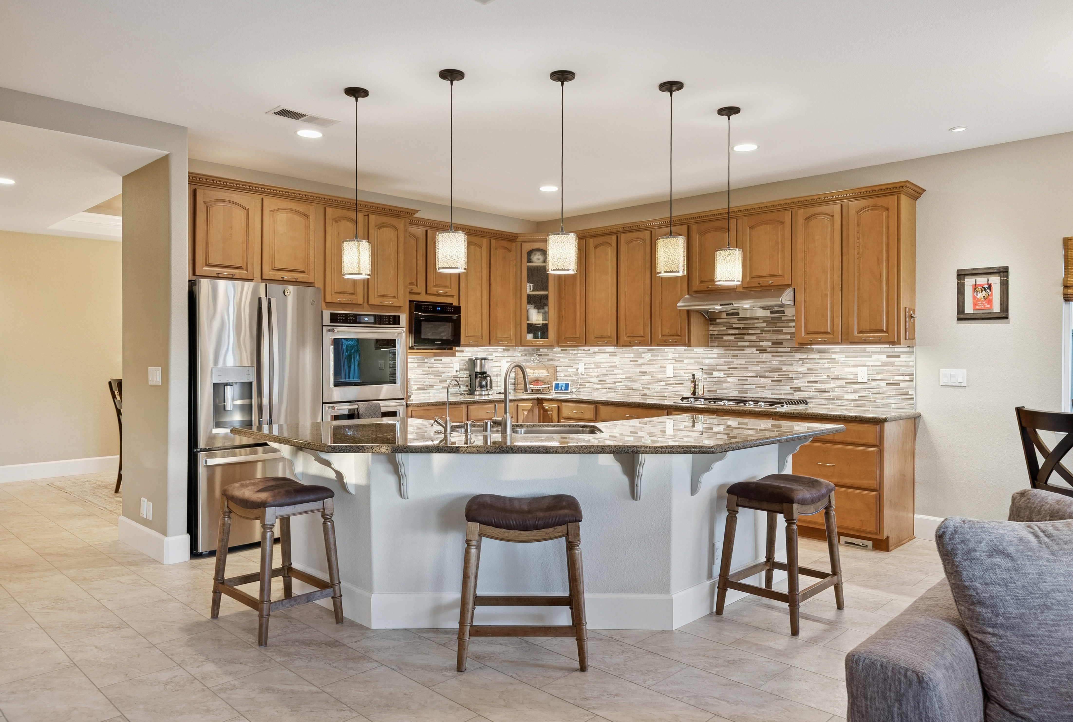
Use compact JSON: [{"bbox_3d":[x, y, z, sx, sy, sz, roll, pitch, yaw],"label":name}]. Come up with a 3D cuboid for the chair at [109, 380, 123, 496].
[{"bbox_3d":[-3.699,0.720,6.864,0.480,1.075,0.600,0,1,44],"label":"chair"}]

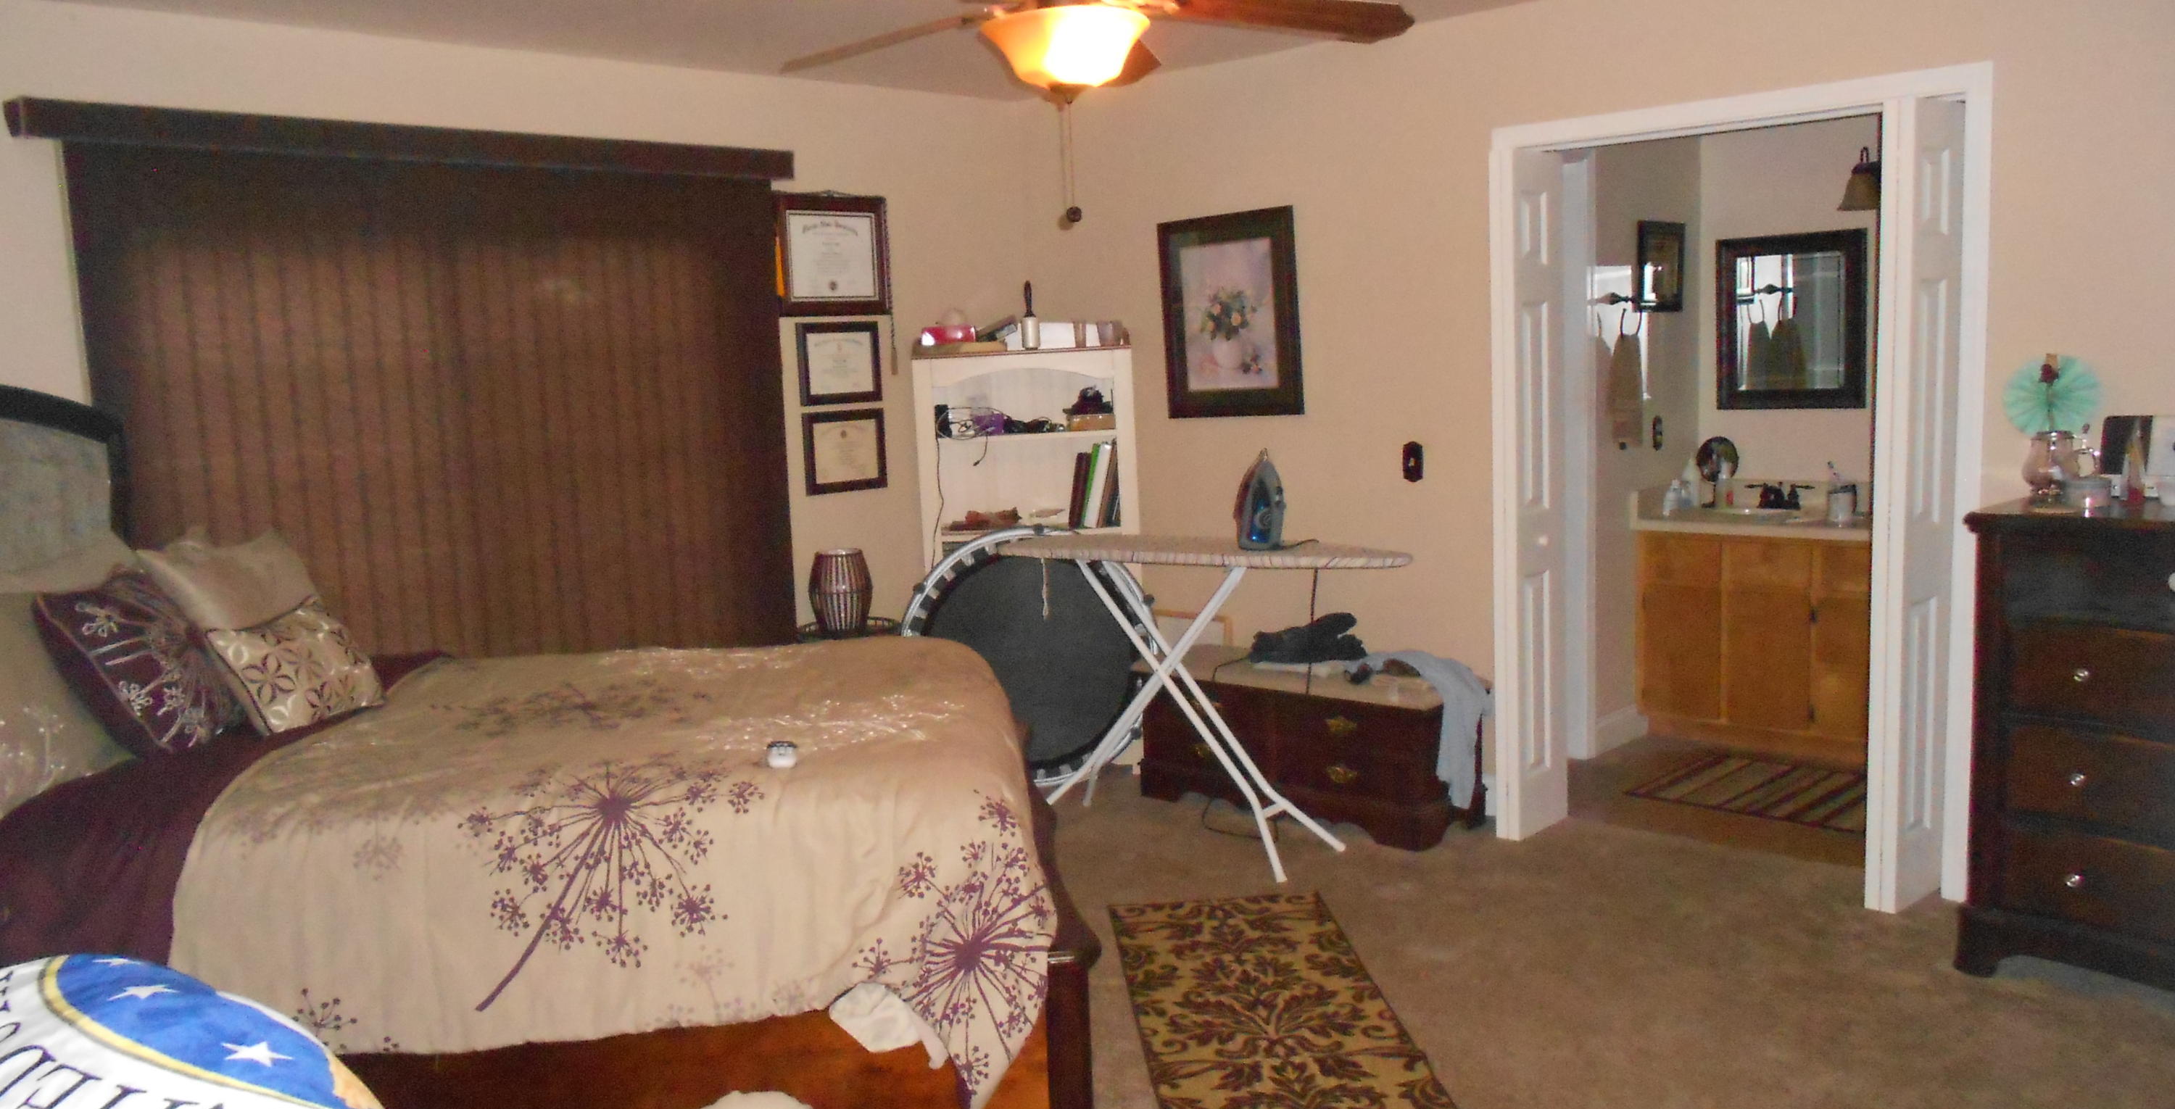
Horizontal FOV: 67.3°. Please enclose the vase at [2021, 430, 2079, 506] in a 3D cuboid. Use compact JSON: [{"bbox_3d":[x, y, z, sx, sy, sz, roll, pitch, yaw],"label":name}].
[{"bbox_3d":[2.232,-0.202,3.776,0.115,0.170,0.115,4,10,43],"label":"vase"}]

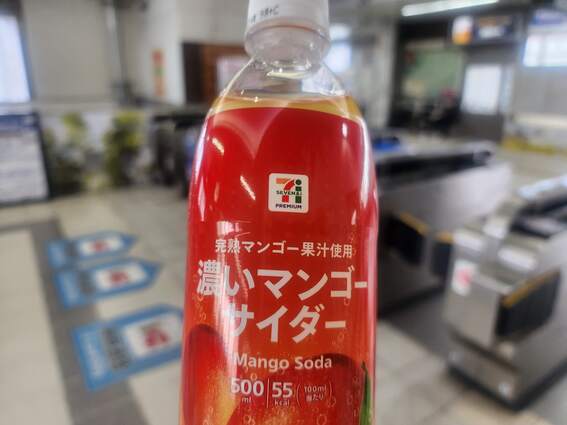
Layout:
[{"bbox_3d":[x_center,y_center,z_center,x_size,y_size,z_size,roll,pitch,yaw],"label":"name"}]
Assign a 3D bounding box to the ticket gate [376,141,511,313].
[{"bbox_3d":[1.171,0.100,3.068,1.680,1.010,0.360,-11,19,-34],"label":"ticket gate"}]

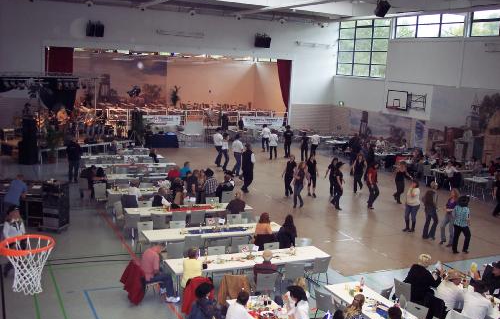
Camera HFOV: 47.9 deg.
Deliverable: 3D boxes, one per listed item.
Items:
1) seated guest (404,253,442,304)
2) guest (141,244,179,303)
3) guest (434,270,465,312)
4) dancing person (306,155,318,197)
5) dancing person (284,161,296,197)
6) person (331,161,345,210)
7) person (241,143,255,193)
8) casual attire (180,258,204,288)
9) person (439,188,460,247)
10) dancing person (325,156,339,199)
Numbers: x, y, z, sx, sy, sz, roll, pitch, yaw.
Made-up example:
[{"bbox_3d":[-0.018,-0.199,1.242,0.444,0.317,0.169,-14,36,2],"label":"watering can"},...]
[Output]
[{"bbox_3d":[3.470,2.573,11.292,0.750,1.300,0.550,-5,12,-39],"label":"seated guest"},{"bbox_3d":[-1.841,2.303,11.535,0.800,1.200,0.480,-1,10,-25],"label":"guest"},{"bbox_3d":[3.829,2.727,10.782,0.760,1.200,0.550,-1,10,-25],"label":"guest"},{"bbox_3d":[2.479,0.590,21.817,0.550,1.650,0.400,0,10,-18],"label":"dancing person"},{"bbox_3d":[1.553,0.618,21.867,0.520,1.630,0.430,5,10,11],"label":"dancing person"},{"bbox_3d":[3.173,0.895,20.065,0.500,1.700,0.500,10,12,36],"label":"person"},{"bbox_3d":[-0.057,0.375,22.042,0.560,1.880,0.420,-4,12,-36],"label":"person"},{"bbox_3d":[-1.167,2.233,11.330,0.460,0.620,0.360,-1,10,-22],"label":"casual attire"},{"bbox_3d":[5.862,1.664,16.375,0.480,1.680,0.520,-5,13,-41],"label":"person"},{"bbox_3d":[3.284,0.669,21.913,0.580,1.600,0.380,-1,10,-25],"label":"dancing person"}]

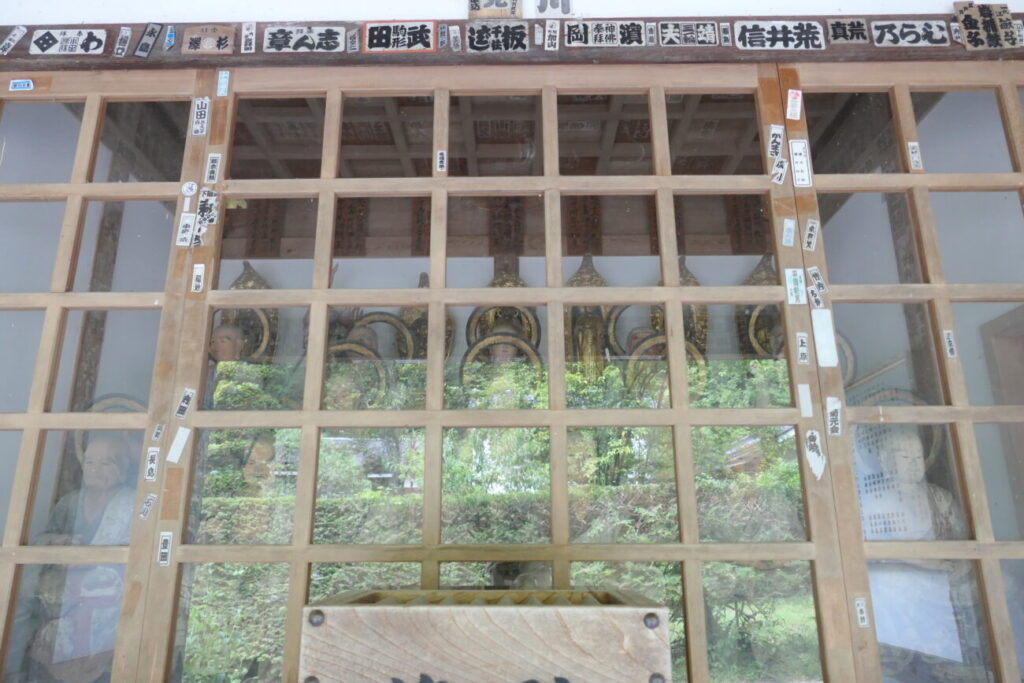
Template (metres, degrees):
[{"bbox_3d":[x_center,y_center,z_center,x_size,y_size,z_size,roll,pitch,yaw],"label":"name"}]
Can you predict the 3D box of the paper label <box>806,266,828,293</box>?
[{"bbox_3d":[0.673,-0.136,1.566,0.023,0.057,0.004,-16,-16,-4],"label":"paper label"}]

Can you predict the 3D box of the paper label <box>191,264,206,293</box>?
[{"bbox_3d":[-0.707,-0.143,1.605,0.024,0.066,0.003,-2,-16,0],"label":"paper label"}]

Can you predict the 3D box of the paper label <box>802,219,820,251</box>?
[{"bbox_3d":[0.686,-0.243,1.627,0.022,0.078,0.003,17,-15,5],"label":"paper label"}]

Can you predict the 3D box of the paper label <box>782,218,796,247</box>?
[{"bbox_3d":[0.623,-0.244,1.599,0.024,0.065,0.004,10,-16,3],"label":"paper label"}]

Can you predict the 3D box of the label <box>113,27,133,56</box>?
[{"bbox_3d":[-1.150,-0.884,2.104,0.031,0.099,0.004,6,-16,2],"label":"label"}]

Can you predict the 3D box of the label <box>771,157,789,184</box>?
[{"bbox_3d":[0.619,-0.393,1.642,0.028,0.062,0.004,16,-16,5],"label":"label"}]

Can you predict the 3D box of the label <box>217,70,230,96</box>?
[{"bbox_3d":[-0.709,-0.632,1.746,0.025,0.071,0.003,-1,-16,0],"label":"label"}]

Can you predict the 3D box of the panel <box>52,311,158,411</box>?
[{"bbox_3d":[-0.876,0.043,1.547,0.220,0.233,0.006,0,-16,0],"label":"panel"}]

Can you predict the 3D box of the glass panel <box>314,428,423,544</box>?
[{"bbox_3d":[-0.359,0.366,1.810,0.279,0.296,0.008,0,-16,0],"label":"glass panel"}]

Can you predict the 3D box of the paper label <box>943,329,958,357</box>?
[{"bbox_3d":[1.159,0.007,1.878,0.025,0.072,0.004,0,-16,0],"label":"paper label"}]

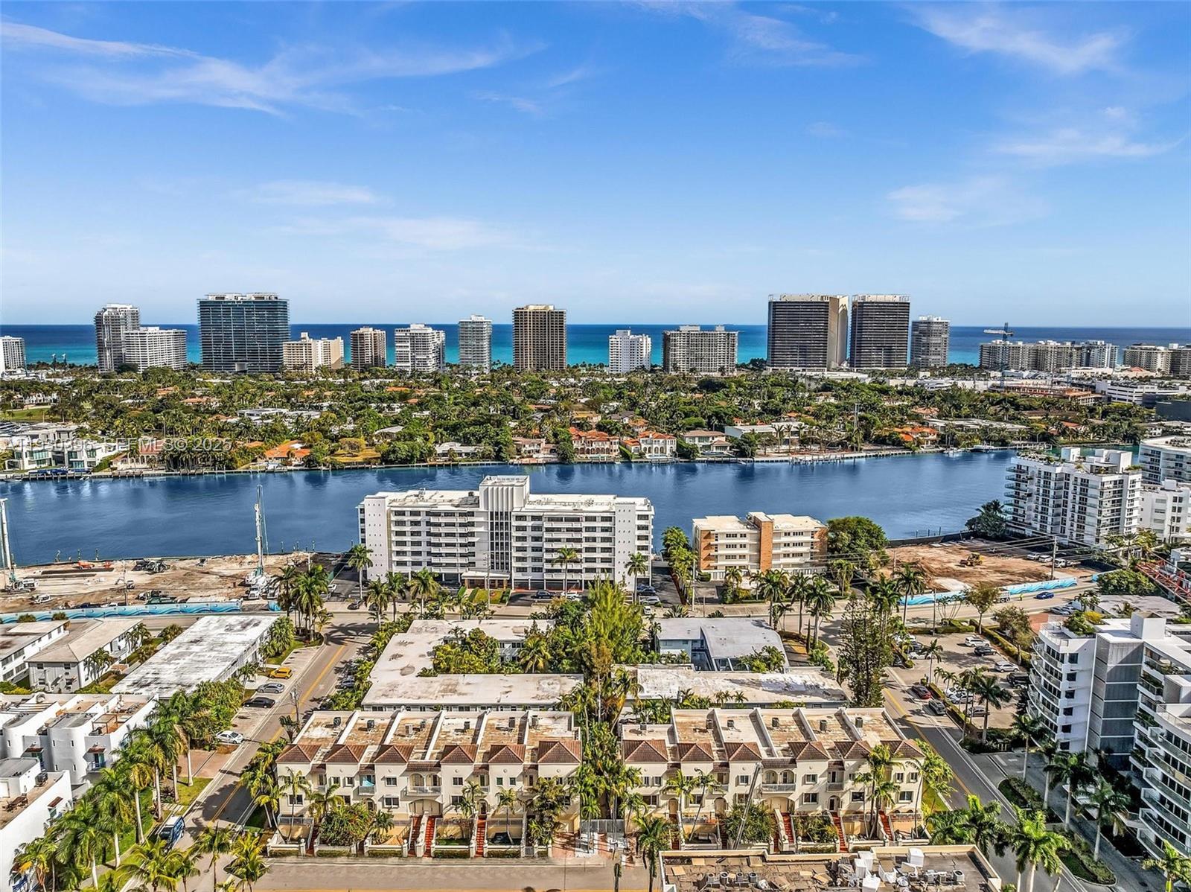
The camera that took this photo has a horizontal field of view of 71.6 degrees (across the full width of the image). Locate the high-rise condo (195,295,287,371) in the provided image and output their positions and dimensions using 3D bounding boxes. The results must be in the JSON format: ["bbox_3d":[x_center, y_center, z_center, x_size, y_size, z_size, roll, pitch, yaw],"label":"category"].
[{"bbox_3d":[-433.446,-138.545,1018.933,98.000,101.000,32.000,0,9,0],"label":"high-rise condo"}]

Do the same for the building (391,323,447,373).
[{"bbox_3d":[-200.878,-109.638,949.591,50.900,59.750,32.000,0,9,2],"label":"building"}]

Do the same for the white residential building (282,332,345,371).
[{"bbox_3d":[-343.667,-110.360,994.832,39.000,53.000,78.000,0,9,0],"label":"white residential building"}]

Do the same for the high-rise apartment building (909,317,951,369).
[{"bbox_3d":[430.980,-130.420,1067.350,32.320,72.670,38.000,-1,9,-6],"label":"high-rise apartment building"}]

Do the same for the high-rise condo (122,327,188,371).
[{"bbox_3d":[-495.980,-105.070,934.970,57.280,57.860,28.000,0,9,-2],"label":"high-rise condo"}]

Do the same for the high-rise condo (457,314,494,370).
[{"bbox_3d":[-140.780,-118.200,978.370,35.620,72.500,27.000,0,9,0],"label":"high-rise condo"}]

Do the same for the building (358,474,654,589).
[{"bbox_3d":[-21.966,21.588,213.833,74.000,27.300,17.000,1,9,5],"label":"building"}]

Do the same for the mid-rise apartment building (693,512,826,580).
[{"bbox_3d":[42.477,25.525,215.455,33.140,15.300,13.500,-1,9,-5],"label":"mid-rise apartment building"}]

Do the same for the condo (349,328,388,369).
[{"bbox_3d":[-262.034,-108.084,952.805,33.400,55.400,28.000,0,9,2],"label":"condo"}]

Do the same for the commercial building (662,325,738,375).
[{"bbox_3d":[126.690,-114.640,999.050,85.460,60.500,30.000,-1,9,-8],"label":"commercial building"}]

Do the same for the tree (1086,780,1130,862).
[{"bbox_3d":[61.170,45.240,99.807,5.400,11.000,5.400,0,9,0],"label":"tree"}]

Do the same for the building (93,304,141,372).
[{"bbox_3d":[-563.138,-125.094,972.759,34.090,81.520,33.000,0,9,2],"label":"building"}]

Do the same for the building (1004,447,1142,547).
[{"bbox_3d":[146.510,14.582,255.488,16.800,25.500,33.000,-3,9,-20],"label":"building"}]

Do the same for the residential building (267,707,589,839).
[{"bbox_3d":[-21.636,44.847,115.099,39.600,10.800,15.200,0,9,0],"label":"residential building"}]

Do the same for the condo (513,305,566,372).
[{"bbox_3d":[-66.550,-125.200,987.400,62.900,83.980,28.000,0,9,-4],"label":"condo"}]

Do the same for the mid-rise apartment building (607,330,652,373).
[{"bbox_3d":[41.055,-107.930,969.739,44.000,58.000,34.000,1,9,7],"label":"mid-rise apartment building"}]

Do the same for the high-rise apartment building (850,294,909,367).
[{"bbox_3d":[356.080,-139.580,1040.710,65.740,98.410,26.000,-1,9,-6],"label":"high-rise apartment building"}]

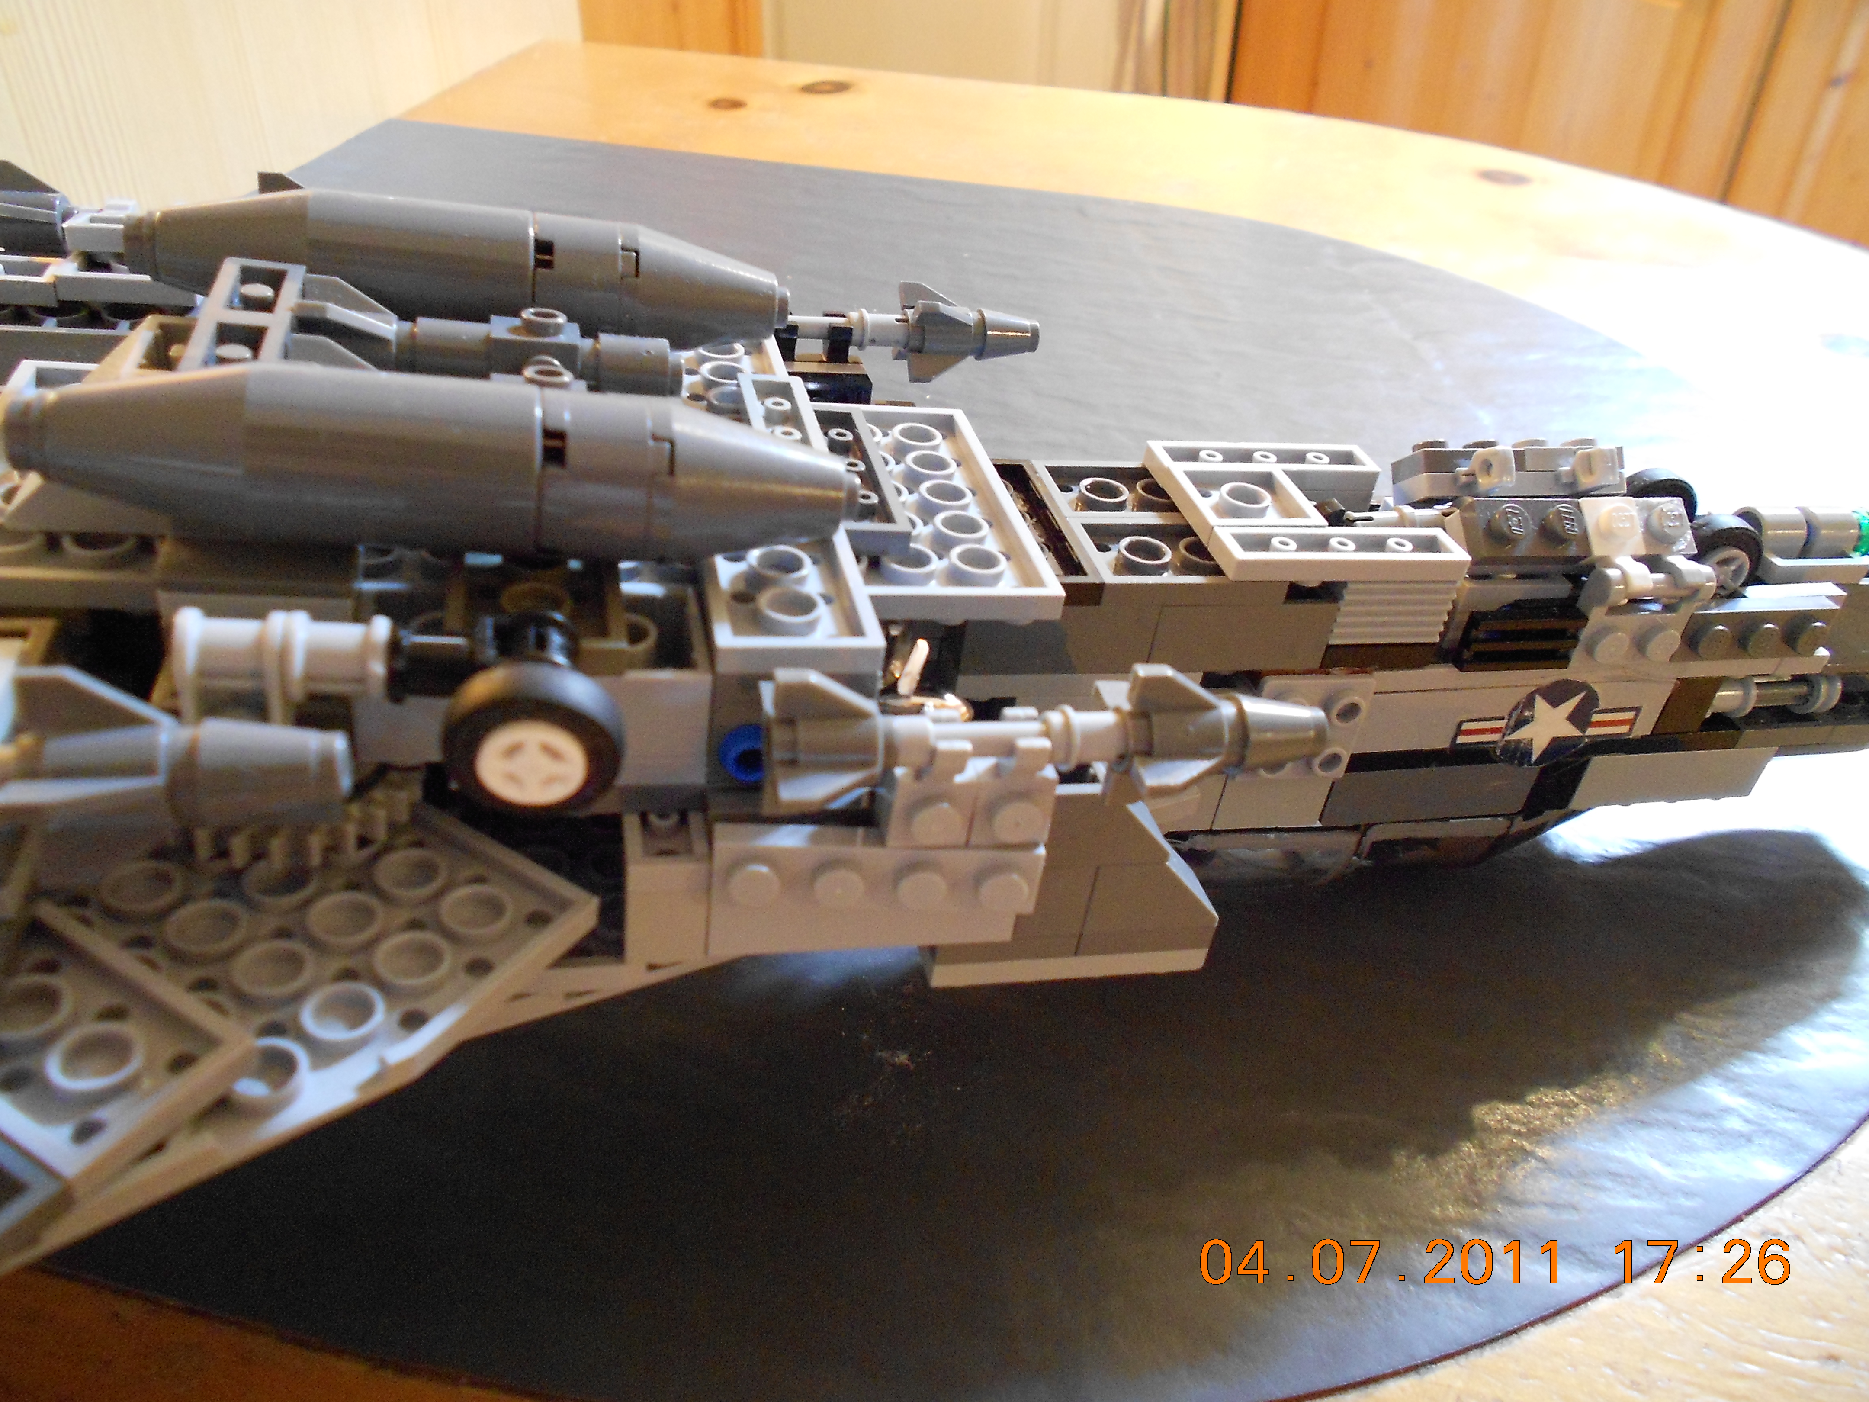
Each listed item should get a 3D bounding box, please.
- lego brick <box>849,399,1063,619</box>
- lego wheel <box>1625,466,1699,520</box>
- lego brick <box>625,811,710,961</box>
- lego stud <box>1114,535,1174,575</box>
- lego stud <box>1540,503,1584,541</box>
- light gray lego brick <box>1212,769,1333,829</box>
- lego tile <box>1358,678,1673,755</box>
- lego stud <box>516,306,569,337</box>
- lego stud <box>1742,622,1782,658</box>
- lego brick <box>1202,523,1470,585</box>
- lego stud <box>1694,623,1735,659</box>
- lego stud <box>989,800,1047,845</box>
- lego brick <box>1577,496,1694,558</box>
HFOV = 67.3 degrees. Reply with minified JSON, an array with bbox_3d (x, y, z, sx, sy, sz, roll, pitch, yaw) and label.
[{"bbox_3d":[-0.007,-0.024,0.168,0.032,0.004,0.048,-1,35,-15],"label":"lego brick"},{"bbox_3d":[0.104,-0.027,0.204,0.014,0.014,0.004,-8,38,-25],"label":"lego wheel"},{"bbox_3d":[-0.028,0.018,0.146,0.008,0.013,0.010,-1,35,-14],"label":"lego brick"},{"bbox_3d":[0.026,-0.018,0.172,0.006,0.002,0.006,-1,35,-15],"label":"lego stud"},{"bbox_3d":[0.079,-0.022,0.175,0.005,0.002,0.005,-1,69,-15],"label":"lego stud"},{"bbox_3d":[0.046,0.011,0.195,0.016,0.009,0.008,-1,35,-14],"label":"light gray lego brick"},{"bbox_3d":[0.078,0.000,0.194,0.048,0.010,0.008,-1,36,-15],"label":"lego tile"},{"bbox_3d":[-0.044,-0.042,0.157,0.005,0.002,0.005,-1,35,-14],"label":"lego stud"},{"bbox_3d":[0.112,-0.008,0.191,0.005,0.005,0.002,-1,36,-15],"label":"lego stud"},{"bbox_3d":[0.051,-0.018,0.175,0.032,0.003,0.008,-1,35,-14],"label":"lego brick"},{"bbox_3d":[0.104,-0.008,0.189,0.005,0.005,0.002,-1,36,-15],"label":"lego stud"},{"bbox_3d":[0.008,0.011,0.133,0.005,0.005,0.002,2,31,-10],"label":"lego stud"},{"bbox_3d":[0.093,-0.023,0.187,0.016,0.005,0.008,-2,73,-14],"label":"lego brick"}]

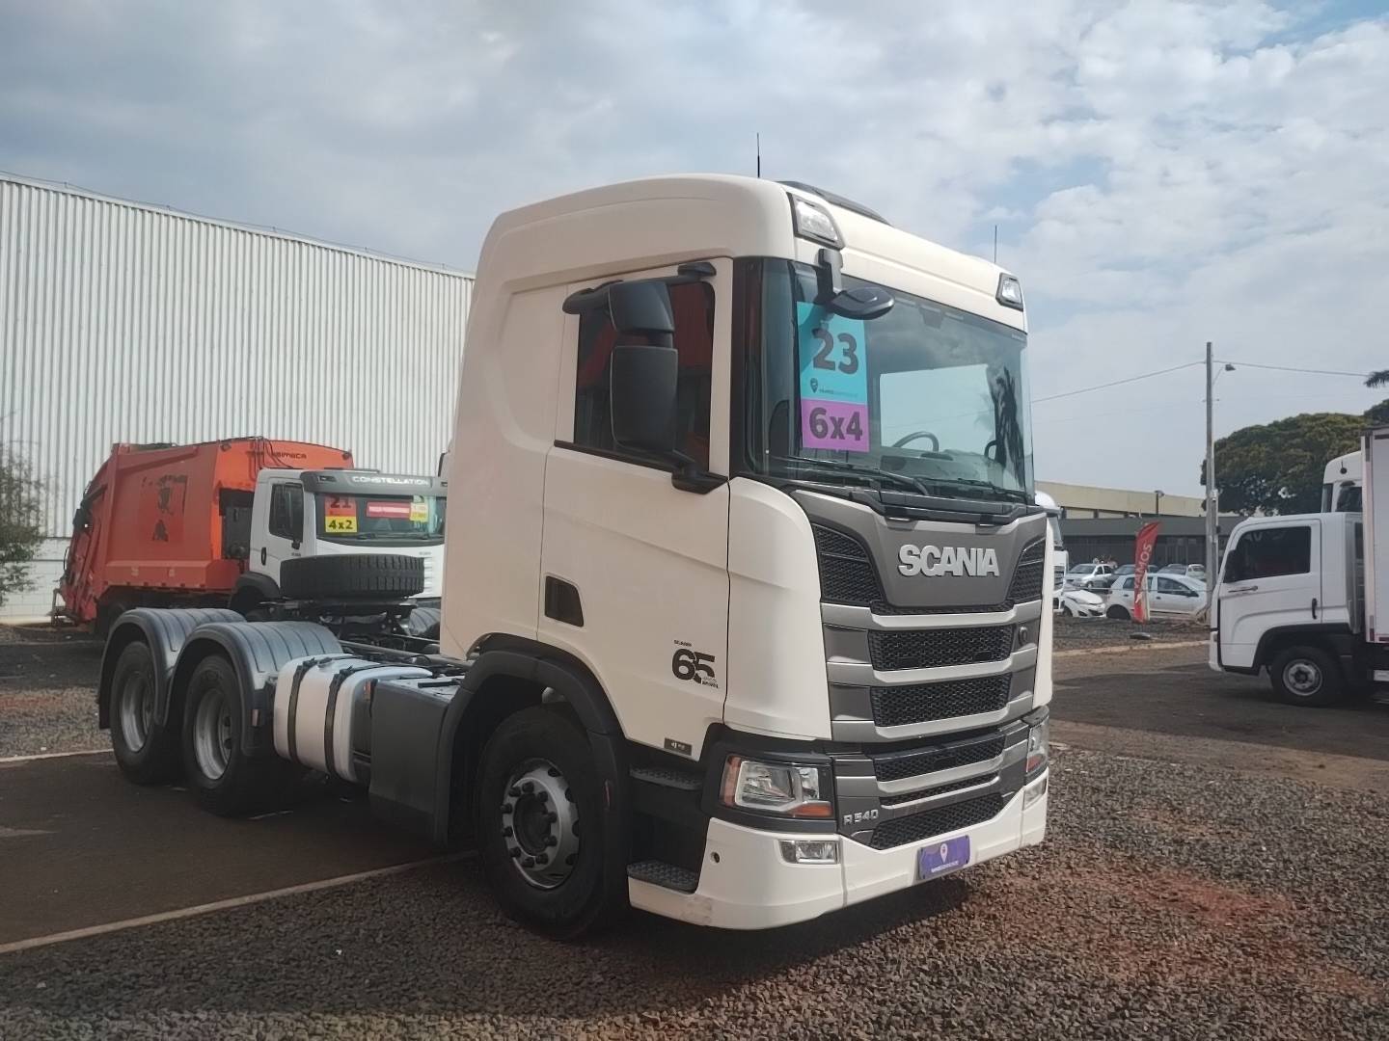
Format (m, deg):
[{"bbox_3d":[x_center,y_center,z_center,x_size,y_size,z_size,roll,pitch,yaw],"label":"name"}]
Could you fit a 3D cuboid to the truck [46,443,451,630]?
[{"bbox_3d":[-6.457,0.570,16.400,7.850,3.350,2.500,-2,-3,42],"label":"truck"}]

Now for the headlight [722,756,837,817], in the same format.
[{"bbox_3d":[0.330,1.034,4.310,0.430,0.230,0.220,3,-3,-45],"label":"headlight"}]

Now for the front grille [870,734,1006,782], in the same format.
[{"bbox_3d":[1.097,1.061,5.056,0.081,0.106,1.071,-1,-3,45],"label":"front grille"}]

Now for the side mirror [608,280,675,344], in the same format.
[{"bbox_3d":[-0.204,-0.803,4.375,0.220,0.250,0.160,3,-3,-45],"label":"side mirror"}]

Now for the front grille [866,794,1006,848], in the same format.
[{"bbox_3d":[1.092,1.343,5.045,0.081,0.126,1.081,-1,-3,45],"label":"front grille"}]

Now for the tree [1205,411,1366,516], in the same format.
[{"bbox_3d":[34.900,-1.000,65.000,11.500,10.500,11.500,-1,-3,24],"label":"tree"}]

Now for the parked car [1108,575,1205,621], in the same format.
[{"bbox_3d":[12.941,2.177,30.568,3.830,1.430,1.640,-1,-3,35],"label":"parked car"}]

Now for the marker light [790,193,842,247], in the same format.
[{"bbox_3d":[0.500,-1.234,4.651,0.315,0.200,0.110,3,-3,-45],"label":"marker light"}]

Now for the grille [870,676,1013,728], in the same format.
[{"bbox_3d":[1.110,0.787,4.909,1.120,0.180,0.080,3,-3,-45],"label":"grille"}]

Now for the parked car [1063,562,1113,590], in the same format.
[{"bbox_3d":[19.691,2.914,56.368,4.100,1.440,1.660,3,-4,-44],"label":"parked car"}]

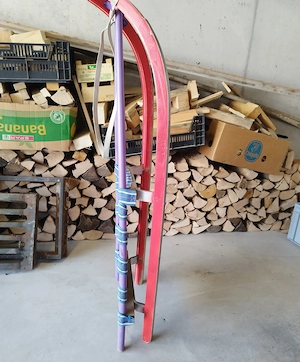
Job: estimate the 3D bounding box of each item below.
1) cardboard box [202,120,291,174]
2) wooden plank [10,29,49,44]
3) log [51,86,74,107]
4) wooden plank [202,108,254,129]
[{"bbox_3d":[0.664,-0.272,2.058,0.525,0.243,0.390,11,17,-15],"label":"cardboard box"},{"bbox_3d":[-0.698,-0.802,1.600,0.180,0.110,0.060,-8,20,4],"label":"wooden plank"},{"bbox_3d":[-0.526,-0.518,1.697,0.125,0.110,0.270,-6,17,-11],"label":"log"},{"bbox_3d":[0.544,-0.432,1.920,0.346,0.070,0.028,22,17,25],"label":"wooden plank"}]

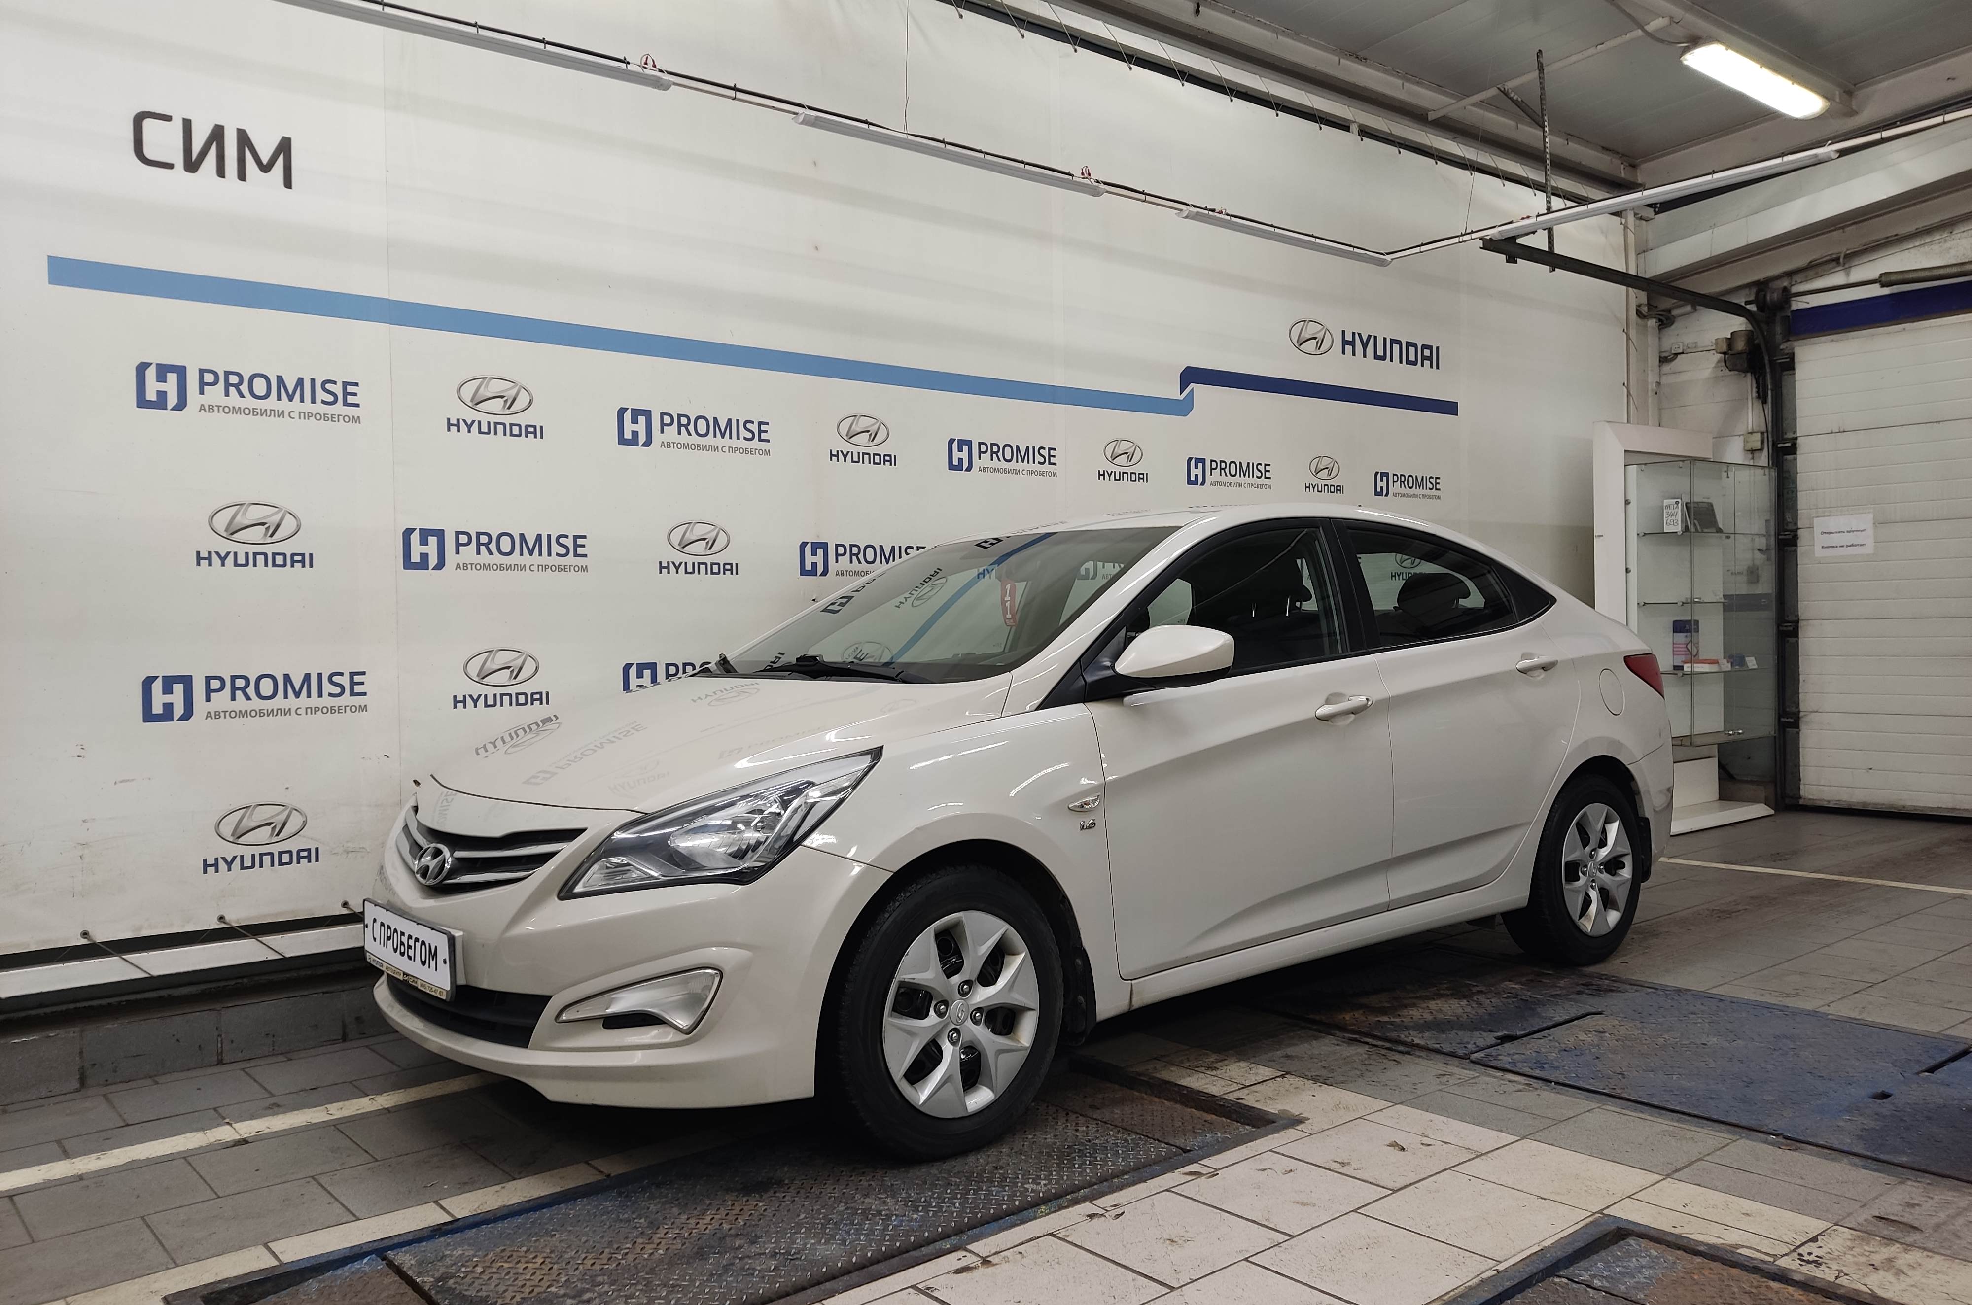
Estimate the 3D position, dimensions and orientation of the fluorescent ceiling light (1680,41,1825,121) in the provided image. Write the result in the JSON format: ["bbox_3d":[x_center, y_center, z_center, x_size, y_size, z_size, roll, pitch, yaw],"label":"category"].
[{"bbox_3d":[3.930,-2.900,7.250,1.270,0.100,0.160,-1,1,-38],"label":"fluorescent ceiling light"}]

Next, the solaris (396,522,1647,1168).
[{"bbox_3d":[0.446,0.269,4.341,4.370,1.465,1.750,-1,1,-40],"label":"solaris"}]

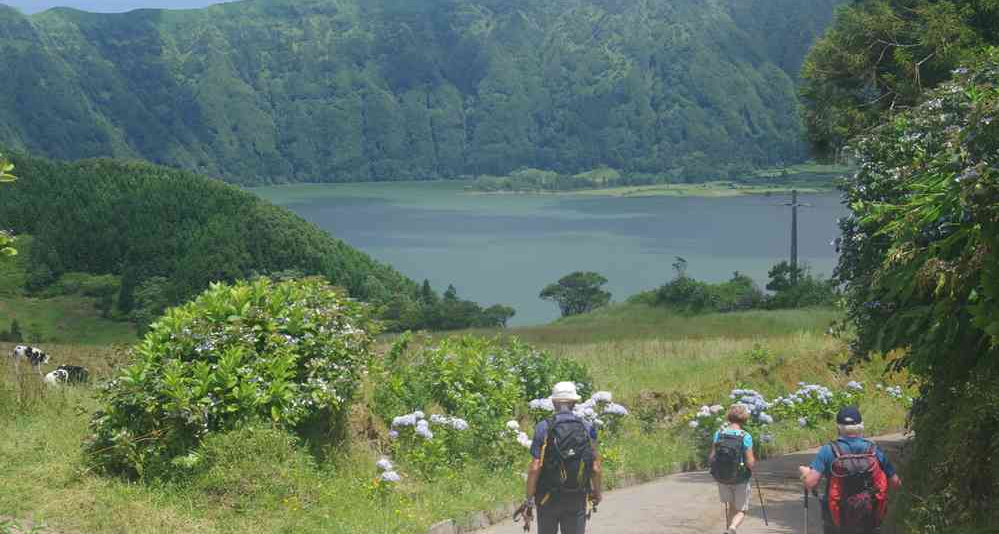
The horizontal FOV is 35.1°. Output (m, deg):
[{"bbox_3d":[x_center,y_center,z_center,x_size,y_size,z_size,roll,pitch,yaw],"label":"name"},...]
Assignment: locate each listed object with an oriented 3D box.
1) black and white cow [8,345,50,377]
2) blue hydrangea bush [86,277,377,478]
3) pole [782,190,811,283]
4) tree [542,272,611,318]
[{"bbox_3d":[-21.647,4.362,73.000,2.150,1.400,0.680,-4,6,-38],"label":"black and white cow"},{"bbox_3d":[-3.474,1.419,20.500,3.700,2.500,3.200,0,5,0],"label":"blue hydrangea bush"},{"bbox_3d":[22.871,-1.736,122.000,2.150,8.700,0.450,0,5,0],"label":"pole"},{"bbox_3d":[6.086,2.094,125.000,5.600,3.700,5.000,0,5,0],"label":"tree"}]

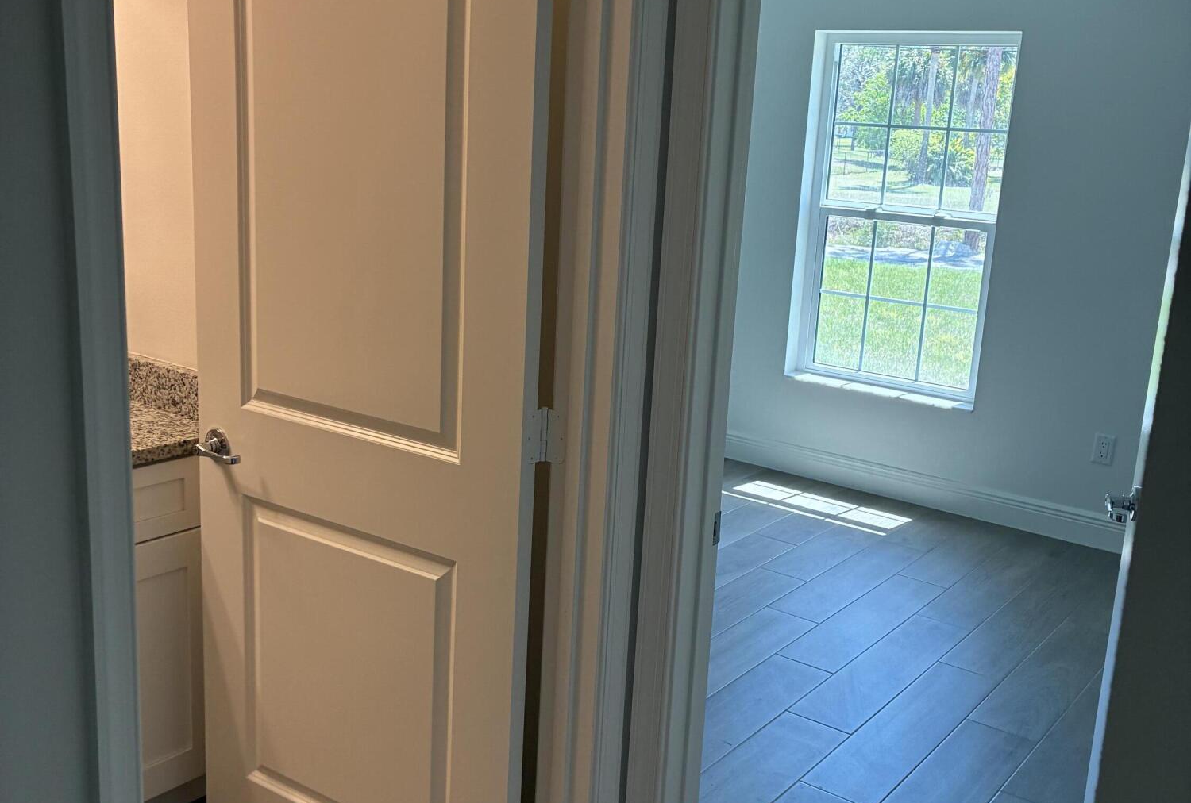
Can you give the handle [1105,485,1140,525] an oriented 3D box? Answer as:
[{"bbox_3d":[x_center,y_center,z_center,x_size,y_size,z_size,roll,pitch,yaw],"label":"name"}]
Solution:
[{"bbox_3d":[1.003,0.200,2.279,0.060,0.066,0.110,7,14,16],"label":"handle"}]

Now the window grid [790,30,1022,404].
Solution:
[{"bbox_3d":[1.313,-0.798,5.173,0.905,1.530,0.100,13,17,36],"label":"window grid"}]

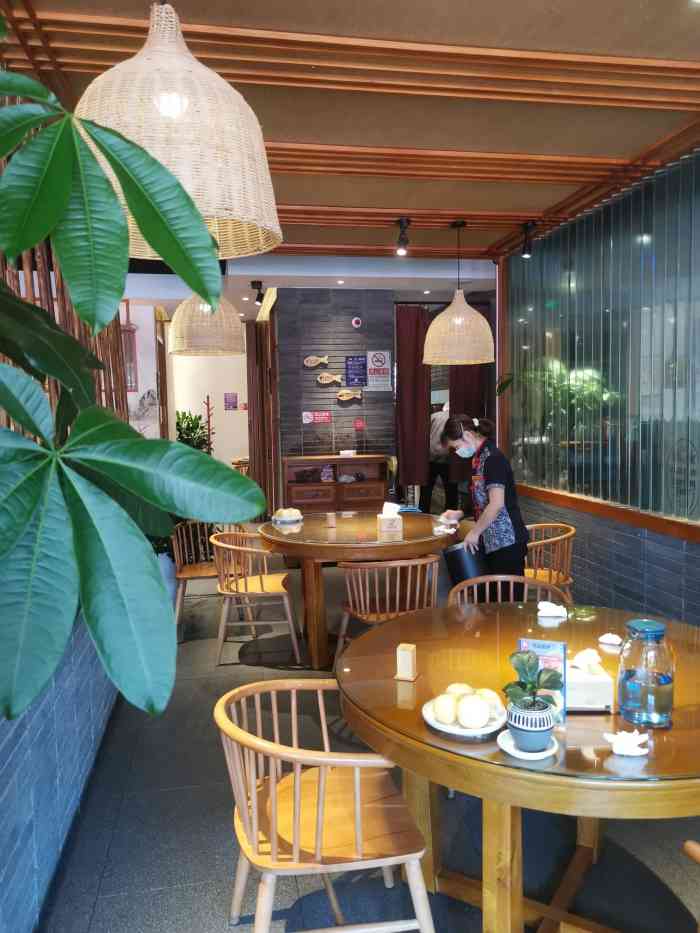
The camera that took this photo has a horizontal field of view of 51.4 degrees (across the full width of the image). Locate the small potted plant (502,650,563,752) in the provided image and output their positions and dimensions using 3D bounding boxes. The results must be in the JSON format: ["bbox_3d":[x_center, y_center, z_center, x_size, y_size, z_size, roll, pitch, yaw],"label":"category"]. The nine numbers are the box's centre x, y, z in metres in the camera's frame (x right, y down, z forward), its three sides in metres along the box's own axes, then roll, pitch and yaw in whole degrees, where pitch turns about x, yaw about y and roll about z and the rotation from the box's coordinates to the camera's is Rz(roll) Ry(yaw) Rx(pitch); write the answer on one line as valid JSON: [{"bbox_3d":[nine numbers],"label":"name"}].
[{"bbox_3d":[0.374,0.474,1.483,0.122,0.186,0.118,0,5,14],"label":"small potted plant"}]

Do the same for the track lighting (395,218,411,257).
[{"bbox_3d":[0.339,-1.502,4.794,0.090,0.250,0.110,-2,4,-10],"label":"track lighting"}]

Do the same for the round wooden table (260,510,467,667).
[{"bbox_3d":[0.043,0.771,4.790,1.330,0.755,1.330,-1,4,0],"label":"round wooden table"}]

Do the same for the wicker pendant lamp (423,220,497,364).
[{"bbox_3d":[0.731,-1.166,4.885,0.482,0.922,0.482,-2,5,-10],"label":"wicker pendant lamp"}]

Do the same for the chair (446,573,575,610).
[{"bbox_3d":[0.653,0.858,2.953,0.540,0.725,0.530,0,5,7],"label":"chair"}]

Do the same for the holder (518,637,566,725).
[{"bbox_3d":[0.425,0.473,1.606,0.099,0.181,0.035,0,5,16],"label":"holder"}]

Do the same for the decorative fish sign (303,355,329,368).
[{"bbox_3d":[-0.342,-1.079,7.472,0.260,0.140,0.030,-2,4,-10],"label":"decorative fish sign"}]

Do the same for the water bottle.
[{"bbox_3d":[0.658,0.452,1.607,0.113,0.214,0.113,-2,5,-10],"label":"water bottle"}]

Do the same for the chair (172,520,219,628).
[{"bbox_3d":[-0.937,0.773,5.081,0.575,0.735,0.570,-2,4,-13],"label":"chair"}]

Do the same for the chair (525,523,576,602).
[{"bbox_3d":[1.194,0.767,4.775,0.570,0.735,0.575,-2,4,-16],"label":"chair"}]

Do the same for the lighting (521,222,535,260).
[{"bbox_3d":[1.192,-1.512,4.891,0.090,0.250,0.100,0,5,10],"label":"lighting"}]

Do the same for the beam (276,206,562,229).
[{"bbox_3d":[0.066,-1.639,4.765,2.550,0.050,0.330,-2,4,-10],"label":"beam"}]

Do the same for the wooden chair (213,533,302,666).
[{"bbox_3d":[-0.569,0.767,4.391,0.530,0.725,0.540,-1,4,-3],"label":"wooden chair"}]

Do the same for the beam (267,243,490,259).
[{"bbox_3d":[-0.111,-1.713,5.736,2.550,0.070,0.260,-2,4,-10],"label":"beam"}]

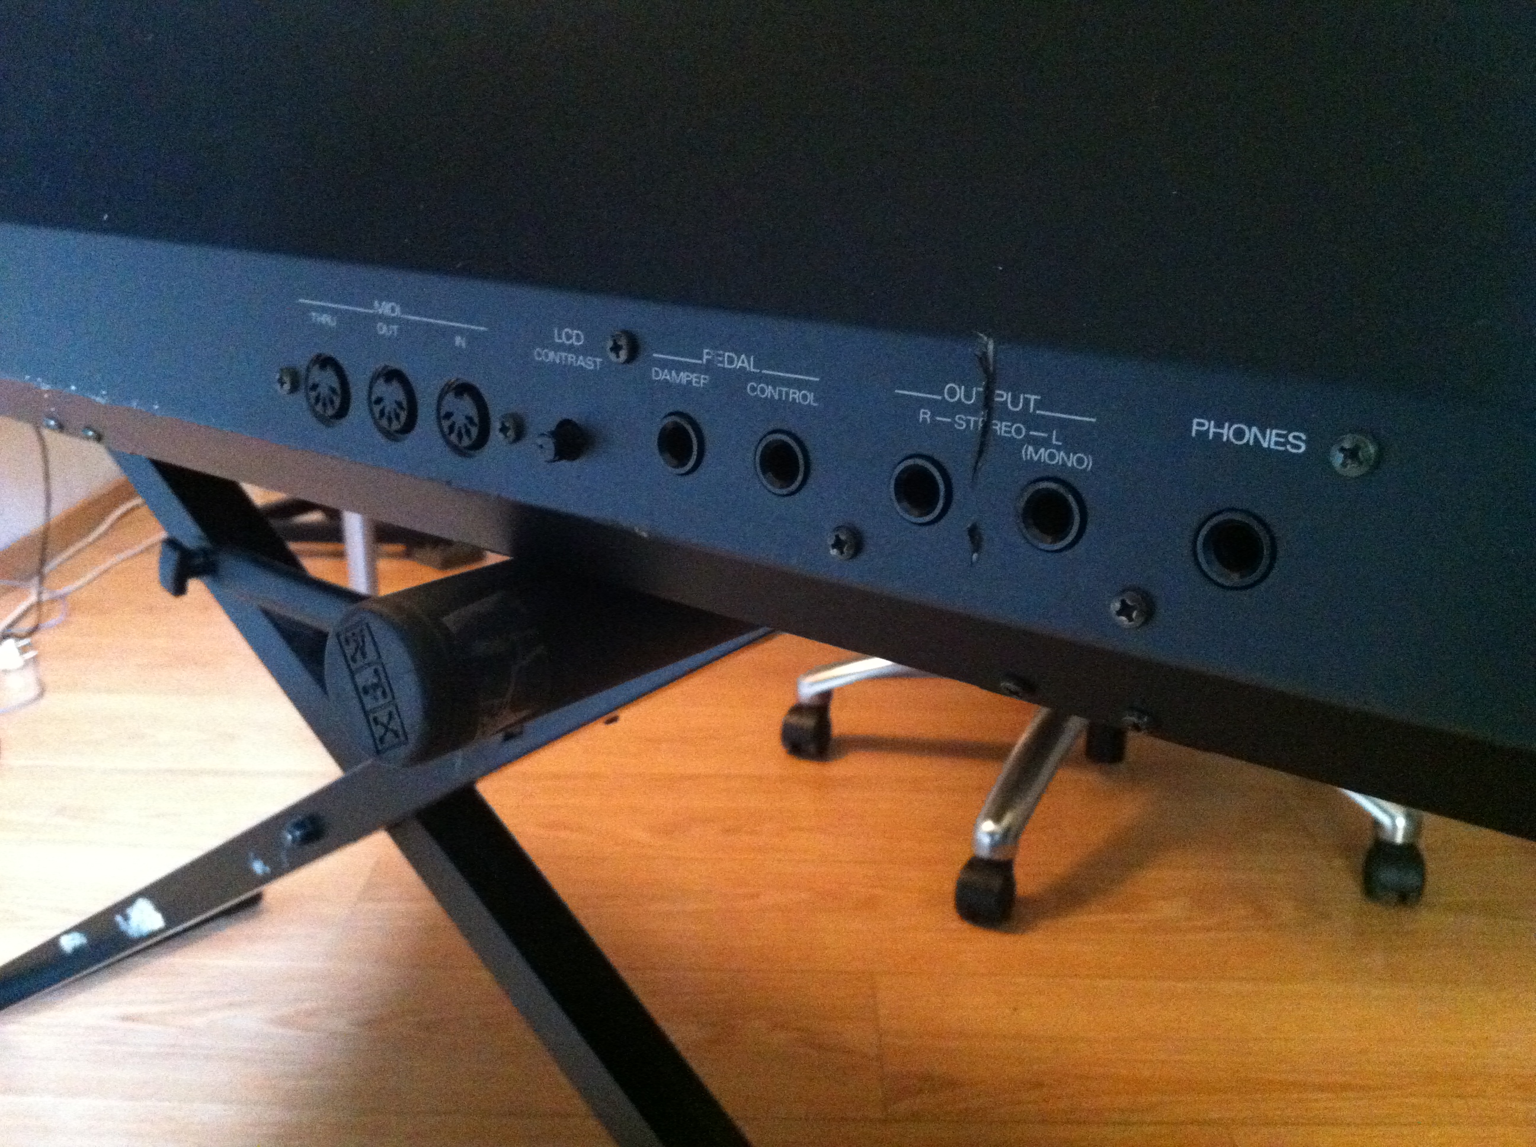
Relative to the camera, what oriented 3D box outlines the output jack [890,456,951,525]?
[{"bbox_3d":[0.026,-0.014,0.249,0.011,0.011,0.007,14,19,36],"label":"output jack"}]

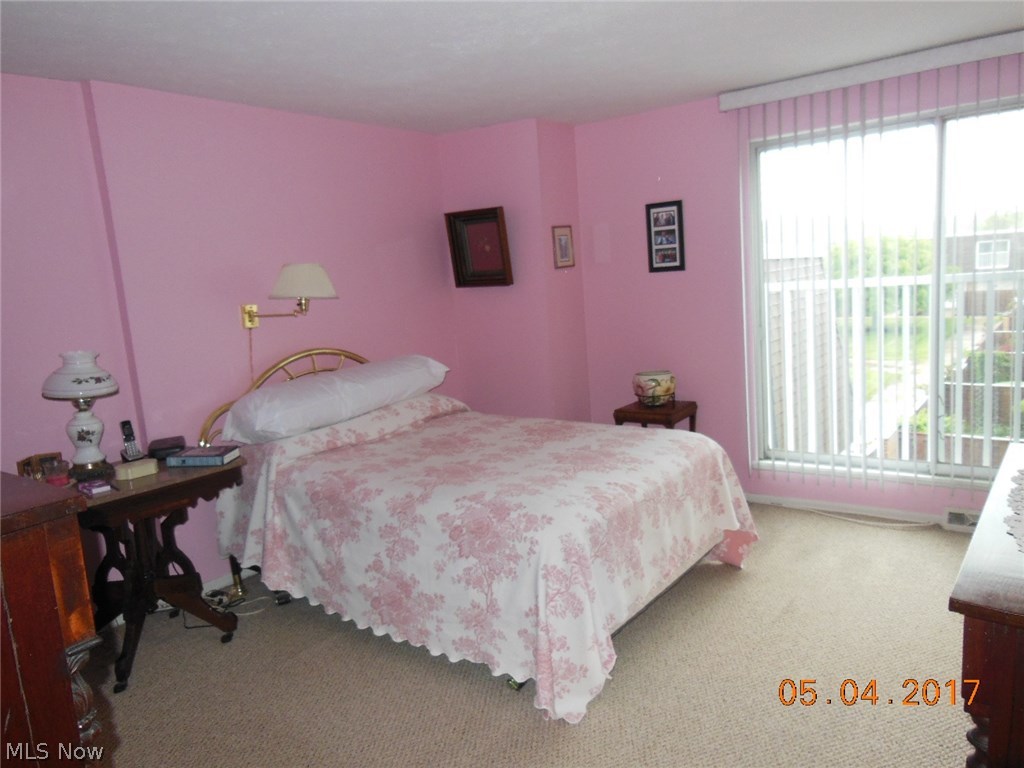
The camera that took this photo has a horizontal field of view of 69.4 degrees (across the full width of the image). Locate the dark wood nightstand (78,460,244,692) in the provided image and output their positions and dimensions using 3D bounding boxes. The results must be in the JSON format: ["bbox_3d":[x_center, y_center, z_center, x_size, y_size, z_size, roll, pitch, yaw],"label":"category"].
[{"bbox_3d":[-1.583,0.768,3.115,0.590,0.760,0.770,2,11,37],"label":"dark wood nightstand"}]

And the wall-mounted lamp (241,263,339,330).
[{"bbox_3d":[-1.091,-0.443,3.714,0.480,0.300,0.360,2,11,37],"label":"wall-mounted lamp"}]

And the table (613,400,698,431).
[{"bbox_3d":[0.892,0.439,4.529,0.395,0.605,0.370,2,11,37],"label":"table"}]

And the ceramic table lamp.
[{"bbox_3d":[-1.804,0.133,3.137,0.280,0.520,0.280,2,11,37],"label":"ceramic table lamp"}]

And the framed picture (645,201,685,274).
[{"bbox_3d":[0.937,-0.903,4.542,0.238,0.418,0.020,2,11,37],"label":"framed picture"}]

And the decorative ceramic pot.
[{"bbox_3d":[0.876,0.036,4.536,0.260,0.190,0.260,-4,9,1],"label":"decorative ceramic pot"}]

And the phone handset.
[{"bbox_3d":[-1.723,0.265,3.365,0.095,0.180,0.075,2,11,37],"label":"phone handset"}]

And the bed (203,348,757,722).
[{"bbox_3d":[-0.201,0.405,3.494,2.040,1.150,1.490,2,11,37],"label":"bed"}]

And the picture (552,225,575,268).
[{"bbox_3d":[0.337,-0.879,4.746,0.020,0.260,0.215,2,11,37],"label":"picture"}]

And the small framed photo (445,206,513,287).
[{"bbox_3d":[-0.221,-0.889,4.822,0.440,0.485,0.065,2,17,37],"label":"small framed photo"}]

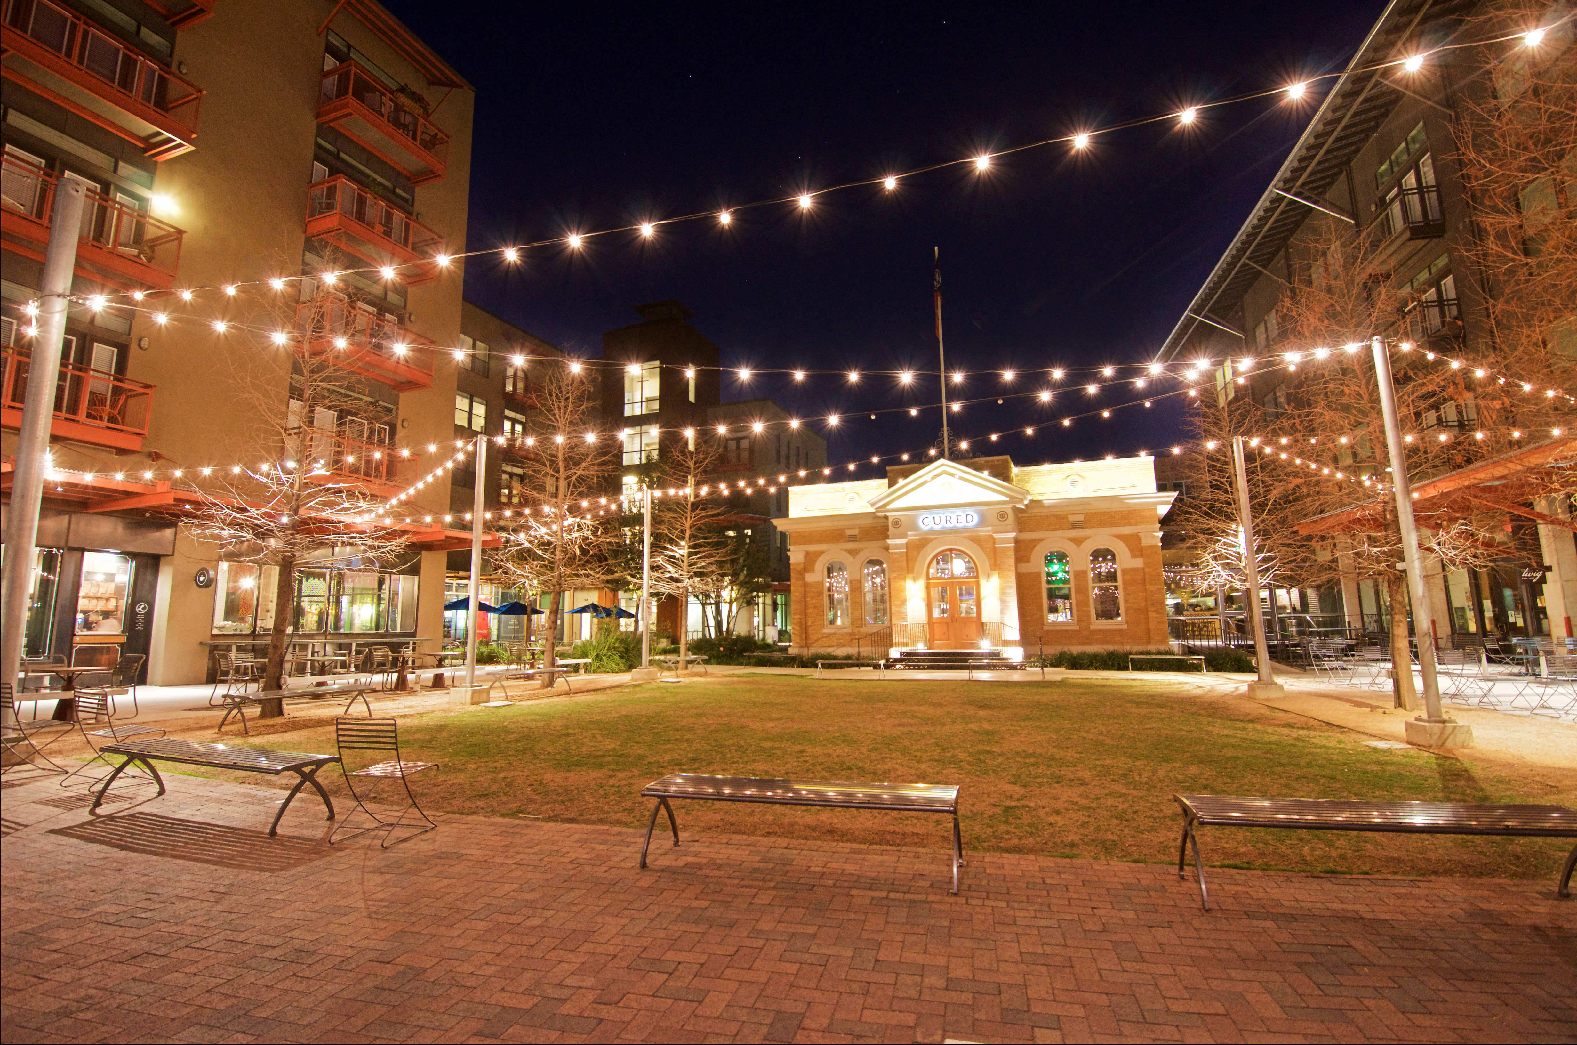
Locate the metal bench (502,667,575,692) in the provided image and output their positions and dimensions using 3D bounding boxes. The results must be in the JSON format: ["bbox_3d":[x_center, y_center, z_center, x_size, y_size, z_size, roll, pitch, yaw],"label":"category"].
[{"bbox_3d":[-5.193,3.268,14.209,0.490,0.440,1.850,-4,-9,22],"label":"metal bench"}]

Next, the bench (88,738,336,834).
[{"bbox_3d":[-4.445,2.018,5.430,1.850,0.440,0.490,-3,-8,16],"label":"bench"}]

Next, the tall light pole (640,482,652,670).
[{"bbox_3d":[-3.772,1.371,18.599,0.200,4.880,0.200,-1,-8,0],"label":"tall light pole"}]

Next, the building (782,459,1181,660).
[{"bbox_3d":[7.622,1.957,27.701,12.500,6.600,13.000,-4,-9,22],"label":"building"}]

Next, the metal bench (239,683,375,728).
[{"bbox_3d":[-6.764,2.583,9.759,0.490,0.440,1.850,-3,-8,16],"label":"metal bench"}]

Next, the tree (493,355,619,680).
[{"bbox_3d":[-5.446,-0.079,16.486,2.900,7.850,2.900,-1,-8,0],"label":"tree"}]

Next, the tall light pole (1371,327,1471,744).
[{"bbox_3d":[7.517,0.091,8.511,0.550,4.960,0.550,-1,-8,0],"label":"tall light pole"}]

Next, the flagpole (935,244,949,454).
[{"bbox_3d":[5.246,-5.755,23.948,0.200,7.860,0.200,-1,-8,0],"label":"flagpole"}]

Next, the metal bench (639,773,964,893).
[{"bbox_3d":[0.070,1.823,4.179,1.850,0.440,0.490,-3,-8,16],"label":"metal bench"}]

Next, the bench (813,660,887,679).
[{"bbox_3d":[1.718,3.908,18.614,1.850,0.440,0.490,-3,-9,17],"label":"bench"}]

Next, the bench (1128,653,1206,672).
[{"bbox_3d":[10.276,3.847,19.024,1.850,0.440,0.490,-4,-9,23],"label":"bench"}]

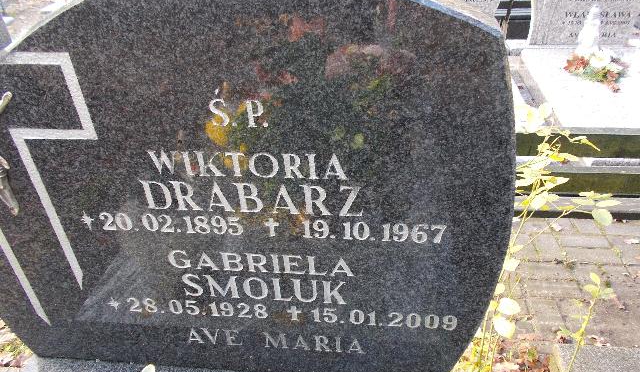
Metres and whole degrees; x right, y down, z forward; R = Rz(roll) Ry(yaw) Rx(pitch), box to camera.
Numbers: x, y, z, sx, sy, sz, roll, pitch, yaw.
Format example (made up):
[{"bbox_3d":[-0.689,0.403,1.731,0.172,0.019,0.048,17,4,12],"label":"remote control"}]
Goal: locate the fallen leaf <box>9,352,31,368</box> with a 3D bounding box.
[{"bbox_3d":[-0.931,0.541,1.490,0.067,0.022,0.055,-3,29,0],"label":"fallen leaf"}]

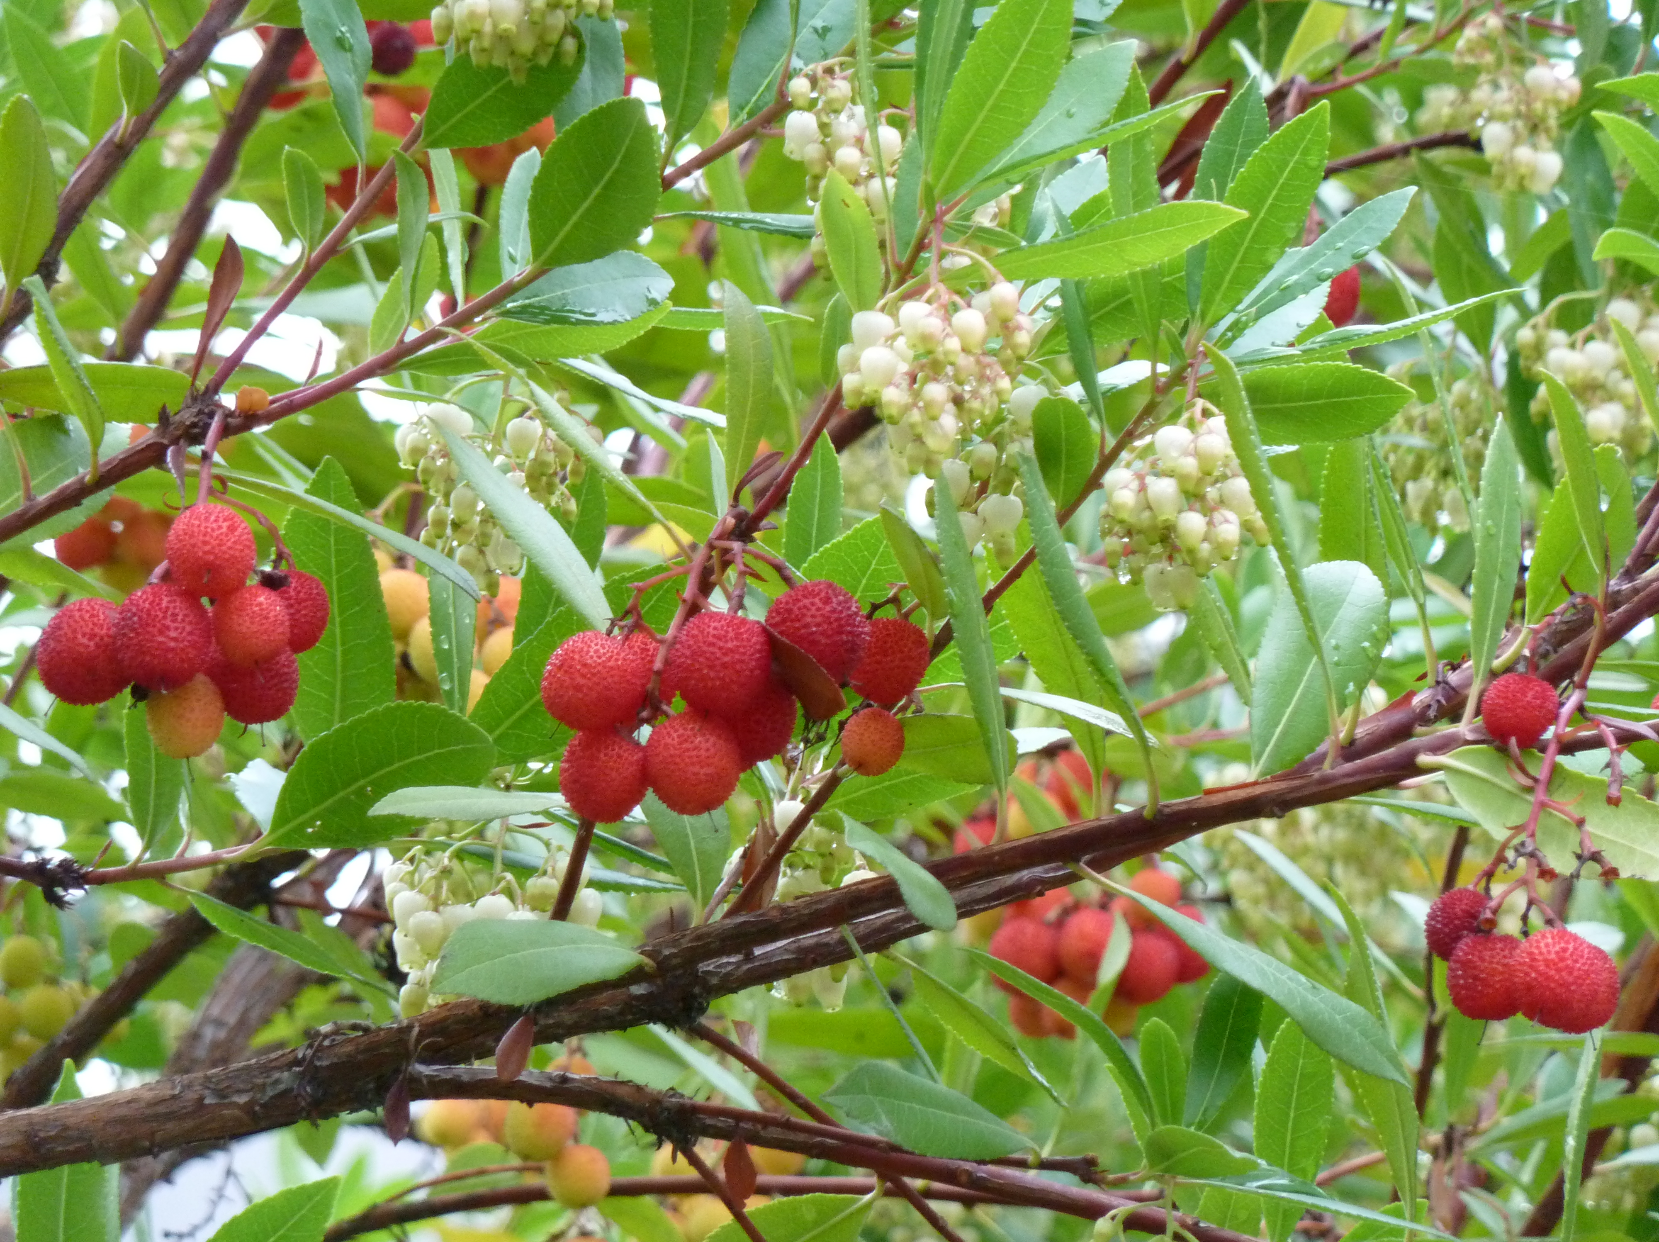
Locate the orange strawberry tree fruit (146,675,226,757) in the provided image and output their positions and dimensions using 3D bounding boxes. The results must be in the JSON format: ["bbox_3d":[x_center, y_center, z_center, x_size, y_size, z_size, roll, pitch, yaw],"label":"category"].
[{"bbox_3d":[-0.135,0.019,2.605,0.017,0.018,0.017,0,-10,0],"label":"orange strawberry tree fruit"}]

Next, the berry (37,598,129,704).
[{"bbox_3d":[-0.155,0.006,2.600,0.020,0.022,0.020,0,-10,0],"label":"berry"}]

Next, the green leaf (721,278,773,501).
[{"bbox_3d":[-0.017,-0.049,2.610,0.013,0.045,0.005,-3,-3,17],"label":"green leaf"}]

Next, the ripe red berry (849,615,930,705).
[{"bbox_3d":[0.012,0.008,2.610,0.018,0.018,0.018,0,-5,0],"label":"ripe red berry"}]

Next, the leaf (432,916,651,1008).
[{"bbox_3d":[-0.061,0.071,2.600,0.046,0.017,0.007,-8,-26,-4],"label":"leaf"}]

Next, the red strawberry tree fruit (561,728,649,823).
[{"bbox_3d":[-0.047,0.032,2.600,0.019,0.019,0.019,0,-5,0],"label":"red strawberry tree fruit"}]

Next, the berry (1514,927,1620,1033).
[{"bbox_3d":[0.154,0.075,2.600,0.022,0.022,0.021,0,-10,0],"label":"berry"}]

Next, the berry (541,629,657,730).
[{"bbox_3d":[-0.044,0.012,2.380,0.020,0.019,0.020,0,-10,0],"label":"berry"}]

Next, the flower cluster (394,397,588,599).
[{"bbox_3d":[-0.073,-0.027,2.680,0.041,0.042,0.036,0,-10,0],"label":"flower cluster"}]

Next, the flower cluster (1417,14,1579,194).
[{"bbox_3d":[0.153,-0.118,2.850,0.038,0.041,0.035,0,-10,0],"label":"flower cluster"}]

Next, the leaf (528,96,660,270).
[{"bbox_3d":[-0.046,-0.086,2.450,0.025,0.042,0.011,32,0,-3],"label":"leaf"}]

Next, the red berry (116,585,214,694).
[{"bbox_3d":[-0.139,0.003,2.600,0.021,0.022,0.021,0,-10,0],"label":"red berry"}]

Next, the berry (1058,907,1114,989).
[{"bbox_3d":[0.054,0.067,2.580,0.014,0.016,0.015,0,-10,0],"label":"berry"}]

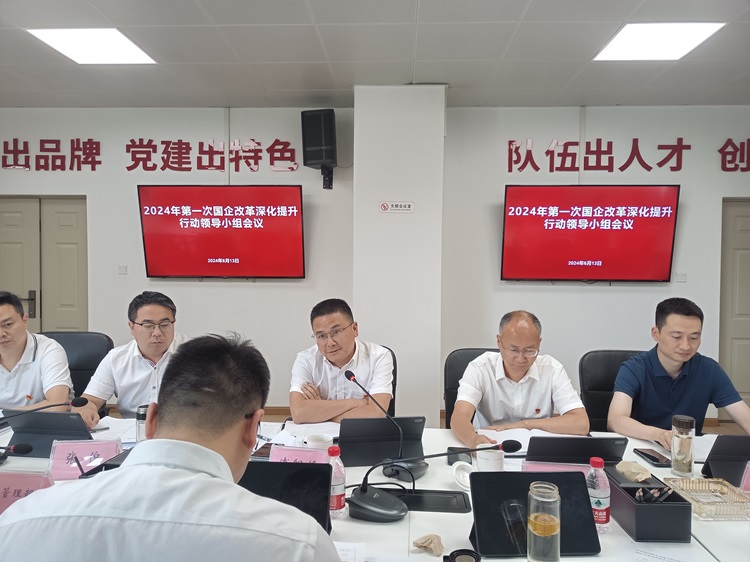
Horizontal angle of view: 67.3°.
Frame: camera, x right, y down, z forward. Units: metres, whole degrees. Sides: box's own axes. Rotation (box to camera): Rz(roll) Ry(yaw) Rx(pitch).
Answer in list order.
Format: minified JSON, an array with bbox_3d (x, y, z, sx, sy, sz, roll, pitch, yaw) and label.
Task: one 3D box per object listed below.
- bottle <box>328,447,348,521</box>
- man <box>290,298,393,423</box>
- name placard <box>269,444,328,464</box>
[{"bbox_3d":[-0.104,0.523,1.475,0.062,0.176,0.062,1,1,3],"label":"bottle"},{"bbox_3d":[-0.144,0.701,2.428,0.500,1.270,0.680,1,1,3],"label":"man"},{"bbox_3d":[-0.208,0.541,1.660,0.200,0.102,0.075,1,1,18],"label":"name placard"}]

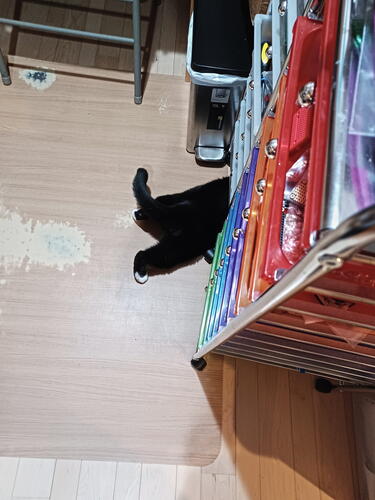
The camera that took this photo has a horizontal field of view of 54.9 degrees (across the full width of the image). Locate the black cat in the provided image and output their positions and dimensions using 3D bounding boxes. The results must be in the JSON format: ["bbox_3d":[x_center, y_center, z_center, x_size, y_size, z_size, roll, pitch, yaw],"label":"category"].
[{"bbox_3d":[0.064,-0.099,1.000,0.440,0.300,0.210,-11,71,-7],"label":"black cat"}]

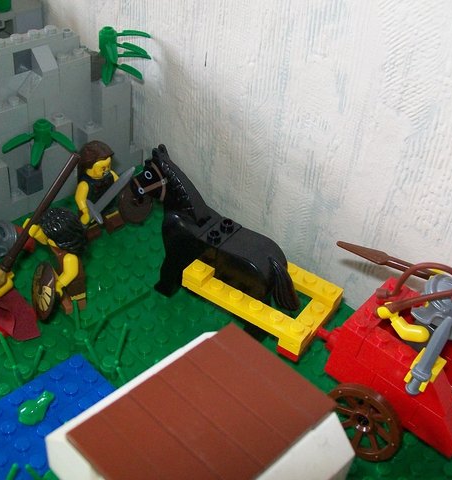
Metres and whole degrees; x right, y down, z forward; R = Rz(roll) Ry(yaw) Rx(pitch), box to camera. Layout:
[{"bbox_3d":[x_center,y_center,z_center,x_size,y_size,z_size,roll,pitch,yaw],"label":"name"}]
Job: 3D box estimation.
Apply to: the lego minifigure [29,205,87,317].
[{"bbox_3d":[-0.061,0.008,0.241,0.020,0.042,0.025,-20,45,-31],"label":"lego minifigure"}]

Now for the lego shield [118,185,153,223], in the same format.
[{"bbox_3d":[-0.038,-0.016,0.280,0.005,0.020,0.020,10,33,38],"label":"lego shield"}]

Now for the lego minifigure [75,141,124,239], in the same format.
[{"bbox_3d":[-0.051,-0.020,0.278,0.025,0.042,0.018,-18,44,-29],"label":"lego minifigure"}]

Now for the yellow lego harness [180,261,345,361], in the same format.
[{"bbox_3d":[0.013,0.018,0.237,0.048,0.014,0.032,26,41,23],"label":"yellow lego harness"}]

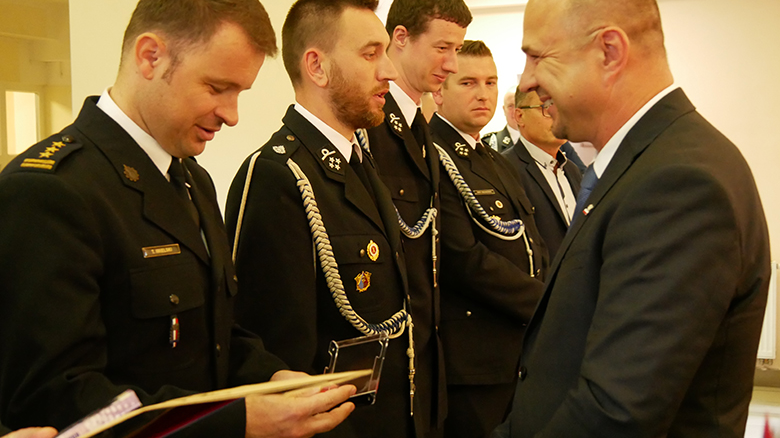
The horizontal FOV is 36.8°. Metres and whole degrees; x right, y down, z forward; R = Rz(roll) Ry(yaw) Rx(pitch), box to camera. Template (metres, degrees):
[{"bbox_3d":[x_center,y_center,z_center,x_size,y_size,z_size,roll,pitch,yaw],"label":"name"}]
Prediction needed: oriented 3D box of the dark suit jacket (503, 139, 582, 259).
[{"bbox_3d":[0.490,0.110,3.770,0.310,0.750,0.530,3,5,43],"label":"dark suit jacket"}]

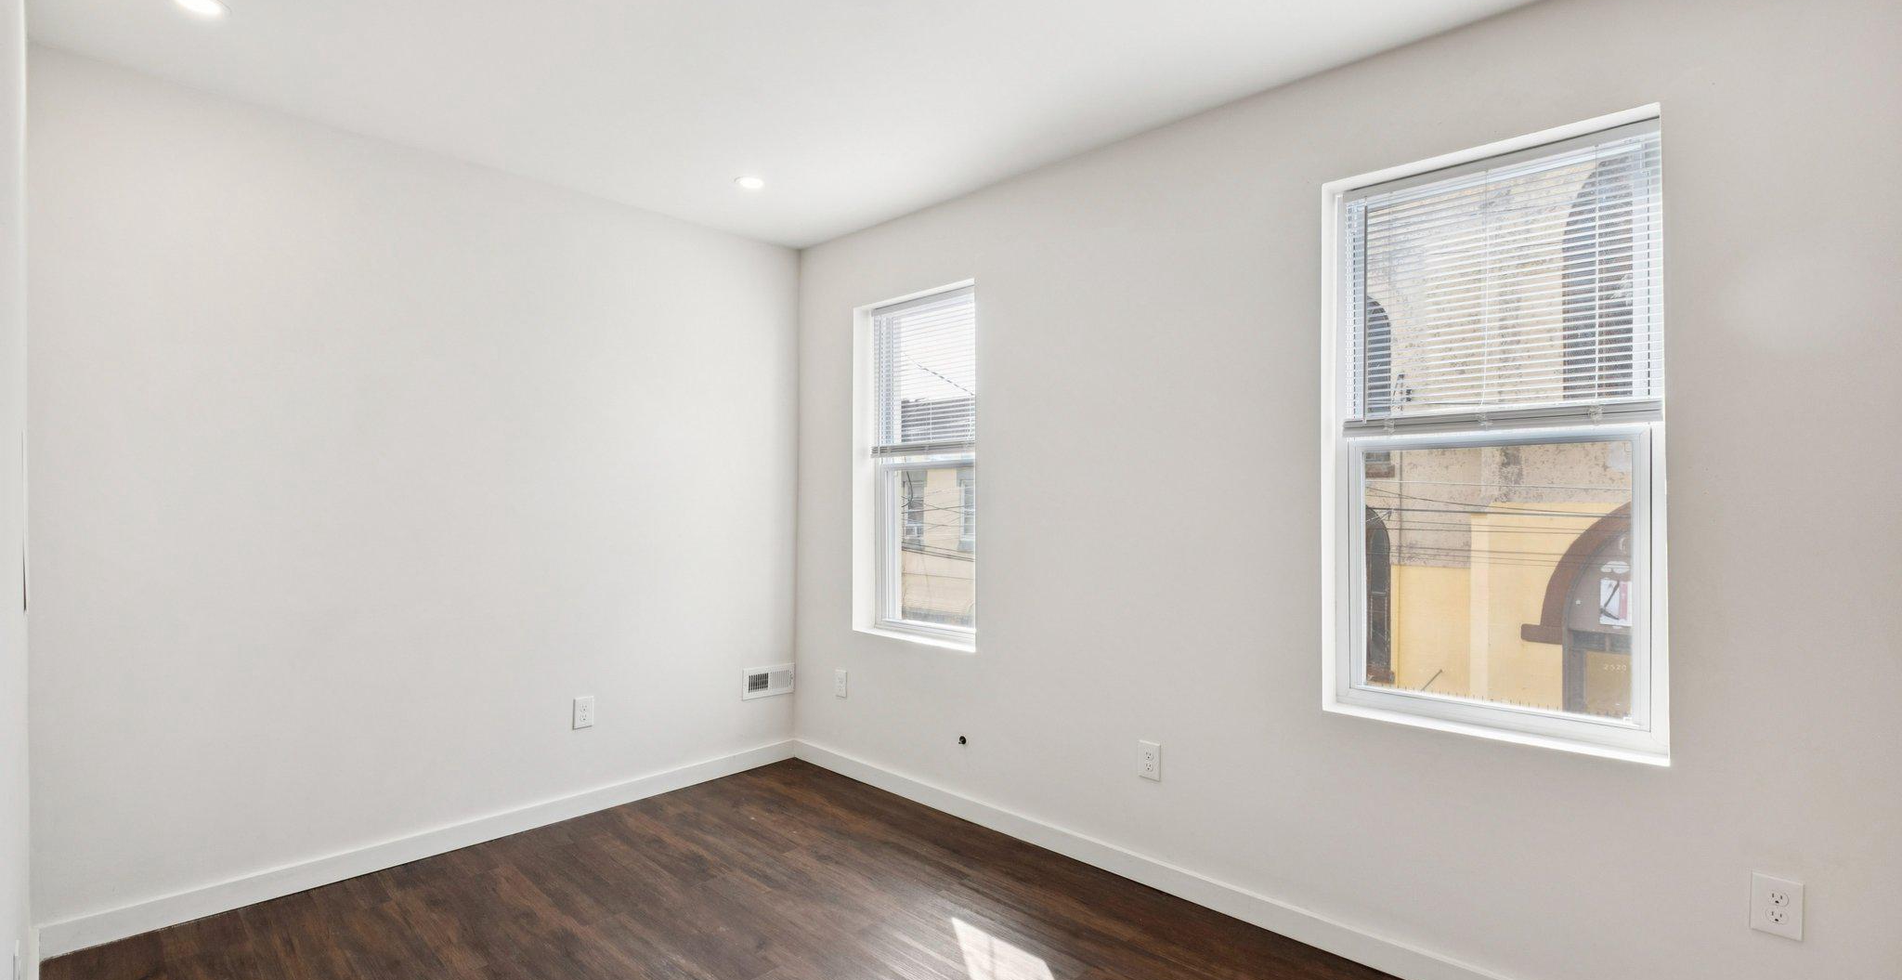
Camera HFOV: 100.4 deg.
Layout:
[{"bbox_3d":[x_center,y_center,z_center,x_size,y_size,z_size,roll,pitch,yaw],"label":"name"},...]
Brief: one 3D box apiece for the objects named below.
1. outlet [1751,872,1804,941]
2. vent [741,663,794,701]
[{"bbox_3d":[1.712,0.863,1.643,0.072,0.115,0.009,0,0,42],"label":"outlet"},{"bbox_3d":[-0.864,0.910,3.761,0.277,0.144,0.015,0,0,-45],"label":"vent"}]

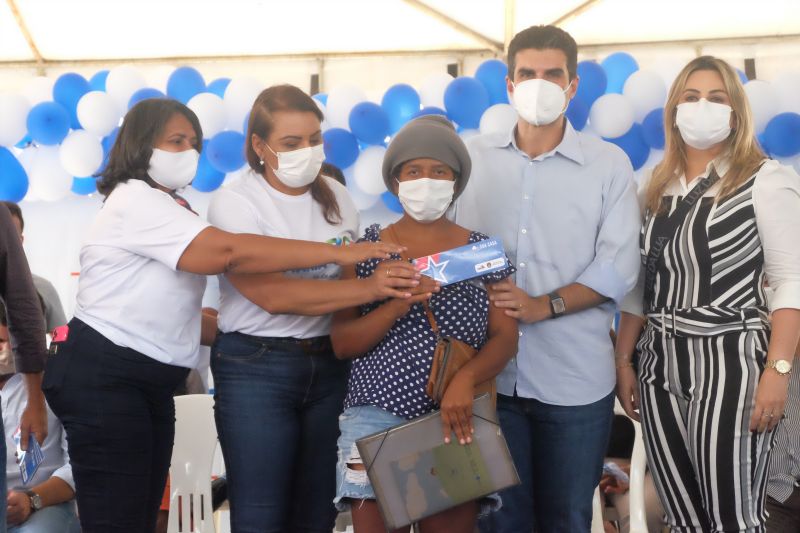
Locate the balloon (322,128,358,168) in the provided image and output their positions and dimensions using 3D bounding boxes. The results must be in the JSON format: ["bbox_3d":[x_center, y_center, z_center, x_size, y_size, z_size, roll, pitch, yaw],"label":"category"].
[{"bbox_3d":[-0.260,-0.501,7.104,0.175,0.179,0.196,0,-4,0],"label":"balloon"}]

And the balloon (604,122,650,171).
[{"bbox_3d":[0.958,-0.510,7.019,0.194,0.211,0.203,0,-4,0],"label":"balloon"}]

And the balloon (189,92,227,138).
[{"bbox_3d":[-0.825,-0.648,7.176,0.183,0.198,0.201,0,-4,0],"label":"balloon"}]

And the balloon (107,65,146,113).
[{"bbox_3d":[-1.197,-0.773,7.295,0.182,0.219,0.191,0,-4,0],"label":"balloon"}]

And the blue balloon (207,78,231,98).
[{"bbox_3d":[-0.852,-0.802,8.000,0.182,0.211,0.210,-1,-3,0],"label":"blue balloon"}]

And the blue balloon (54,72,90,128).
[{"bbox_3d":[-1.563,-0.787,7.950,0.186,0.277,0.200,-1,-3,0],"label":"blue balloon"}]

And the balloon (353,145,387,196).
[{"bbox_3d":[-0.104,-0.444,7.700,0.213,0.222,0.230,-1,-3,0],"label":"balloon"}]

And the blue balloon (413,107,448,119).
[{"bbox_3d":[0.152,-0.651,7.800,0.197,0.201,0.220,-1,-3,0],"label":"blue balloon"}]

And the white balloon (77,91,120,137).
[{"bbox_3d":[-1.400,-0.712,7.750,0.205,0.214,0.230,-1,-3,0],"label":"white balloon"}]

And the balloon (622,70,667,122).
[{"bbox_3d":[1.123,-0.780,7.650,0.197,0.239,0.215,-1,-3,0],"label":"balloon"}]

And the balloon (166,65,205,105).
[{"bbox_3d":[-0.934,-0.770,7.292,0.175,0.214,0.184,0,-4,0],"label":"balloon"}]

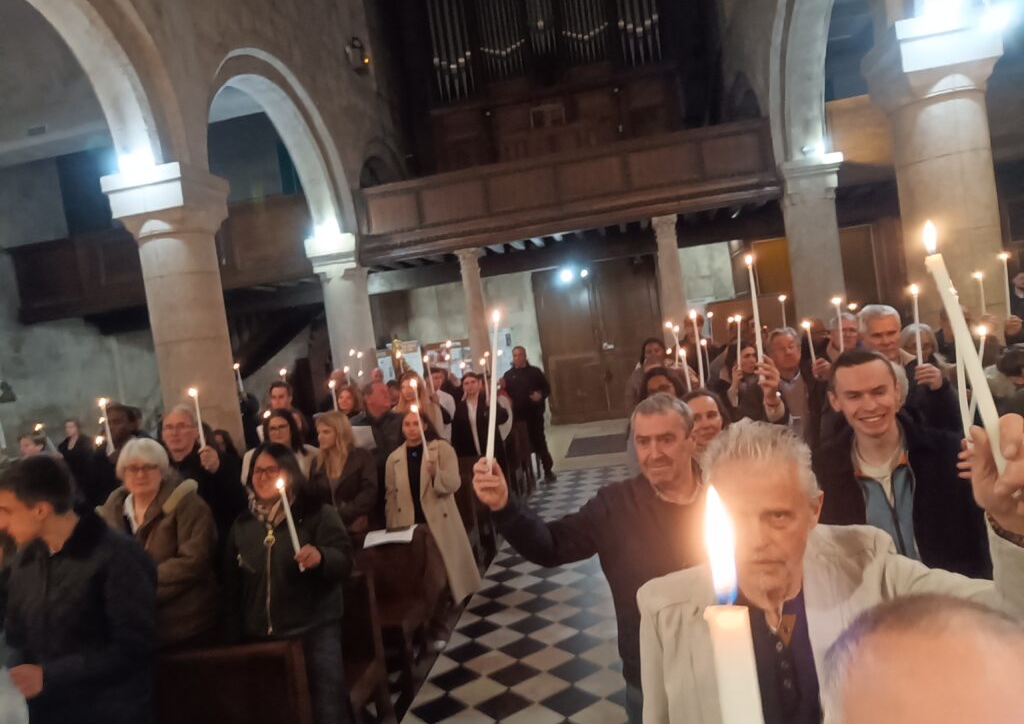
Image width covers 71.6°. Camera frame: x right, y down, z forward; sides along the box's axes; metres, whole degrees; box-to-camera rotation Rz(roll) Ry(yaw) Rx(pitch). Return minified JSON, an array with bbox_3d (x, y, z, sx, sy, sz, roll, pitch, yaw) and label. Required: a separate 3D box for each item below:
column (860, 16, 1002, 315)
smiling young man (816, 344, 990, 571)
[{"bbox_3d":[3.883,-0.866,6.180,0.820,4.000,0.820,-8,1,9],"label":"column"},{"bbox_3d":[1.195,0.809,2.092,0.550,1.720,0.420,-8,2,20],"label":"smiling young man"}]

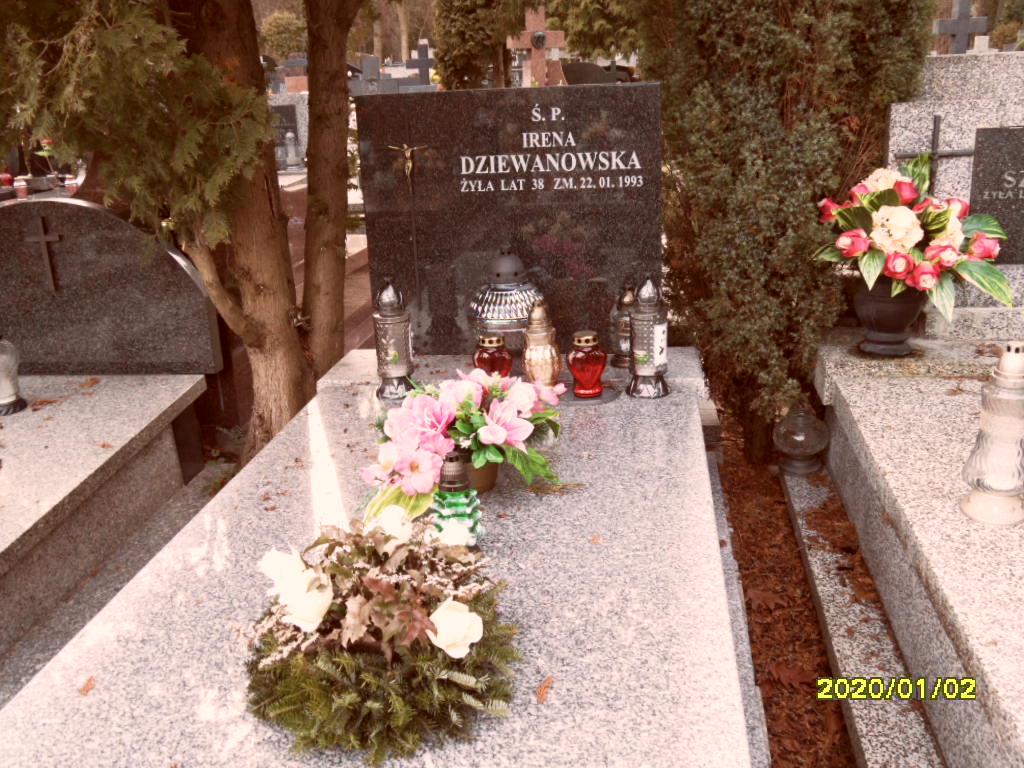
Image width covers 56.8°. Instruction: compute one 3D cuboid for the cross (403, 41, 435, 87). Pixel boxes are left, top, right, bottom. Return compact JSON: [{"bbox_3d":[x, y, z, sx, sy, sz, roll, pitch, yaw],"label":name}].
[{"bbox_3d":[-1.081,-3.888,11.500,0.420,0.550,0.110,0,19,9],"label":"cross"}]

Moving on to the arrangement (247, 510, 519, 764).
[{"bbox_3d":[-0.168,0.311,1.240,0.345,0.172,0.340,0,19,9],"label":"arrangement"}]

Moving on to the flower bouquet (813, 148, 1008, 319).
[{"bbox_3d":[0.975,-0.359,2.317,0.460,0.385,0.380,0,19,9],"label":"flower bouquet"}]

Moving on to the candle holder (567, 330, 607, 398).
[{"bbox_3d":[0.177,-0.046,2.268,0.095,0.146,0.095,0,19,9],"label":"candle holder"}]

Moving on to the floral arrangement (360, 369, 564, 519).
[{"bbox_3d":[-0.096,0.095,1.758,0.375,0.240,0.310,0,19,9],"label":"floral arrangement"}]

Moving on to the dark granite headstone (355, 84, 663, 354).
[{"bbox_3d":[0.002,-0.445,2.659,0.827,0.728,0.070,0,16,8],"label":"dark granite headstone"}]

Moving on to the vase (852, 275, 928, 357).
[{"bbox_3d":[0.962,-0.175,2.400,0.183,0.175,0.183,0,19,9],"label":"vase"}]

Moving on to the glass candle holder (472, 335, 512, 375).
[{"bbox_3d":[-0.048,-0.041,2.292,0.093,0.143,0.093,0,19,9],"label":"glass candle holder"}]

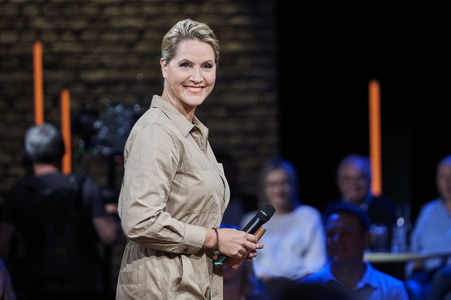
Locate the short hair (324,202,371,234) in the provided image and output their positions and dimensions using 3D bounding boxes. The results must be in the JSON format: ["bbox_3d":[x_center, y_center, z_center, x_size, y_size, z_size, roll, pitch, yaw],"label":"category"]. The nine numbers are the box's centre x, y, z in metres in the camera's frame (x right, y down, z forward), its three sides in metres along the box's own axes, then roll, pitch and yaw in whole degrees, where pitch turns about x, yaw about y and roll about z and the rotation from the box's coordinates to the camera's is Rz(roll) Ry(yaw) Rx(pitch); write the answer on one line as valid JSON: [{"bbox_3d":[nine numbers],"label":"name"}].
[{"bbox_3d":[0.475,0.269,9.750,0.168,0.138,0.200,-1,0,30],"label":"short hair"}]

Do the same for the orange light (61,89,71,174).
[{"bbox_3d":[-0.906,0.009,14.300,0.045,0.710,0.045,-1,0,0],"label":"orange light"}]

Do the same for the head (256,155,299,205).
[{"bbox_3d":[0.241,0.146,11.600,0.185,0.230,0.220,-1,0,12],"label":"head"}]

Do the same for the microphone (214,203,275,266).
[{"bbox_3d":[0.056,0.239,6.950,0.240,0.044,0.044,-48,1,-25],"label":"microphone"}]

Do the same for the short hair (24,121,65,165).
[{"bbox_3d":[-0.788,-0.026,10.900,0.172,0.182,0.200,-1,0,9],"label":"short hair"}]

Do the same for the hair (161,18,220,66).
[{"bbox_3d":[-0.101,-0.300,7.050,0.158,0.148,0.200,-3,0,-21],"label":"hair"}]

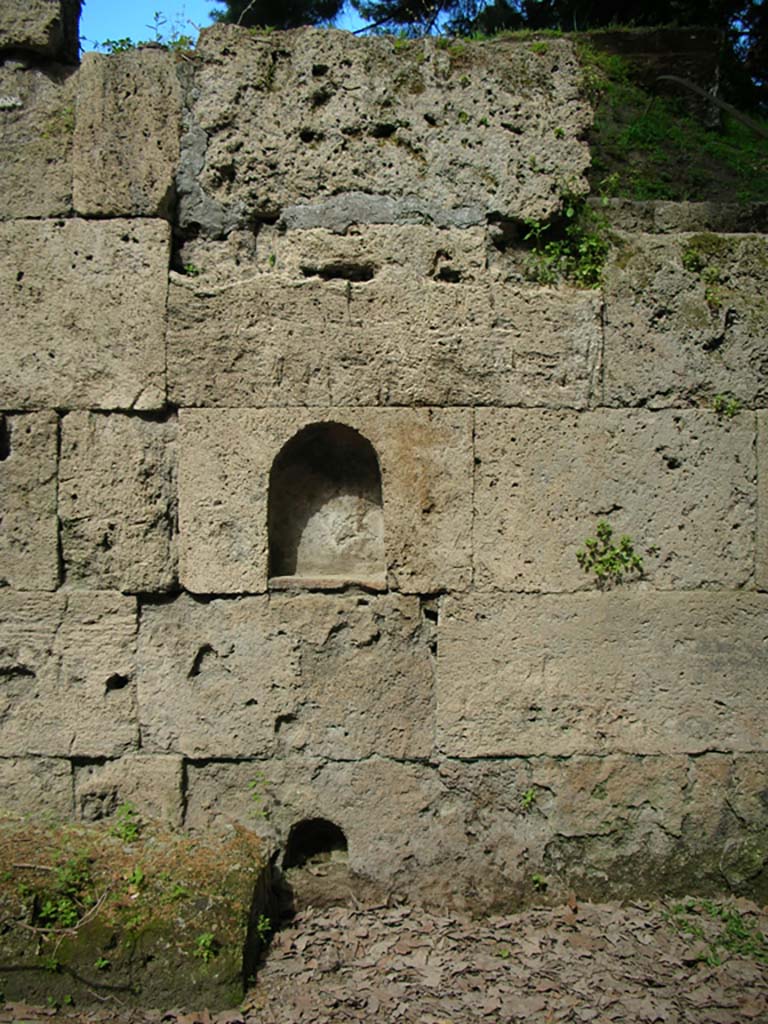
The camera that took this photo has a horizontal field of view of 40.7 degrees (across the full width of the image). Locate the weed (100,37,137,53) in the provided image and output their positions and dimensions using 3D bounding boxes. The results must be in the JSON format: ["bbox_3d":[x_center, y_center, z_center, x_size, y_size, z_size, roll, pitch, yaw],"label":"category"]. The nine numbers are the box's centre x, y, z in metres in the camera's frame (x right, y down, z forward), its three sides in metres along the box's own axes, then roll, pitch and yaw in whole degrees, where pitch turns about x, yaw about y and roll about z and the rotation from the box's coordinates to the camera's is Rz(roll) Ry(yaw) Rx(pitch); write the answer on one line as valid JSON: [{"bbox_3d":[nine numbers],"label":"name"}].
[{"bbox_3d":[-0.987,-1.738,3.905,0.134,0.059,0.110,0,0,0],"label":"weed"}]

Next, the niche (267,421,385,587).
[{"bbox_3d":[-0.219,-0.031,4.105,0.450,0.642,0.250,0,0,0],"label":"niche"}]

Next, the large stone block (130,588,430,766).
[{"bbox_3d":[-0.373,0.628,4.205,1.142,0.638,0.450,0,0,0],"label":"large stone block"}]

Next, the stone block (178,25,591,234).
[{"bbox_3d":[0.002,-1.404,4.075,1.512,0.756,0.550,0,0,0],"label":"stone block"}]

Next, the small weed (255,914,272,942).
[{"bbox_3d":[-0.407,1.408,3.500,0.061,0.095,0.060,0,0,0],"label":"small weed"}]

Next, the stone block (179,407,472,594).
[{"bbox_3d":[-0.213,-0.042,4.040,1.075,0.683,0.480,0,0,0],"label":"stone block"}]

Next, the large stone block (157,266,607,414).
[{"bbox_3d":[0.004,-0.665,4.230,1.672,0.542,0.500,0,0,0],"label":"large stone block"}]

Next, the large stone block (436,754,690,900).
[{"bbox_3d":[0.690,1.219,4.205,0.976,0.573,0.450,0,0,0],"label":"large stone block"}]

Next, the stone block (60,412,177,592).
[{"bbox_3d":[-0.974,-0.039,4.025,0.426,0.661,0.450,0,0,0],"label":"stone block"}]

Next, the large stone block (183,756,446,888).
[{"bbox_3d":[-0.253,1.140,4.040,0.965,0.484,0.480,0,0,0],"label":"large stone block"}]

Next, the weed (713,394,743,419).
[{"bbox_3d":[1.241,-0.381,3.780,0.108,0.087,0.080,0,0,0],"label":"weed"}]

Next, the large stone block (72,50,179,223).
[{"bbox_3d":[-0.934,-1.378,3.995,0.393,0.612,0.450,0,0,0],"label":"large stone block"}]

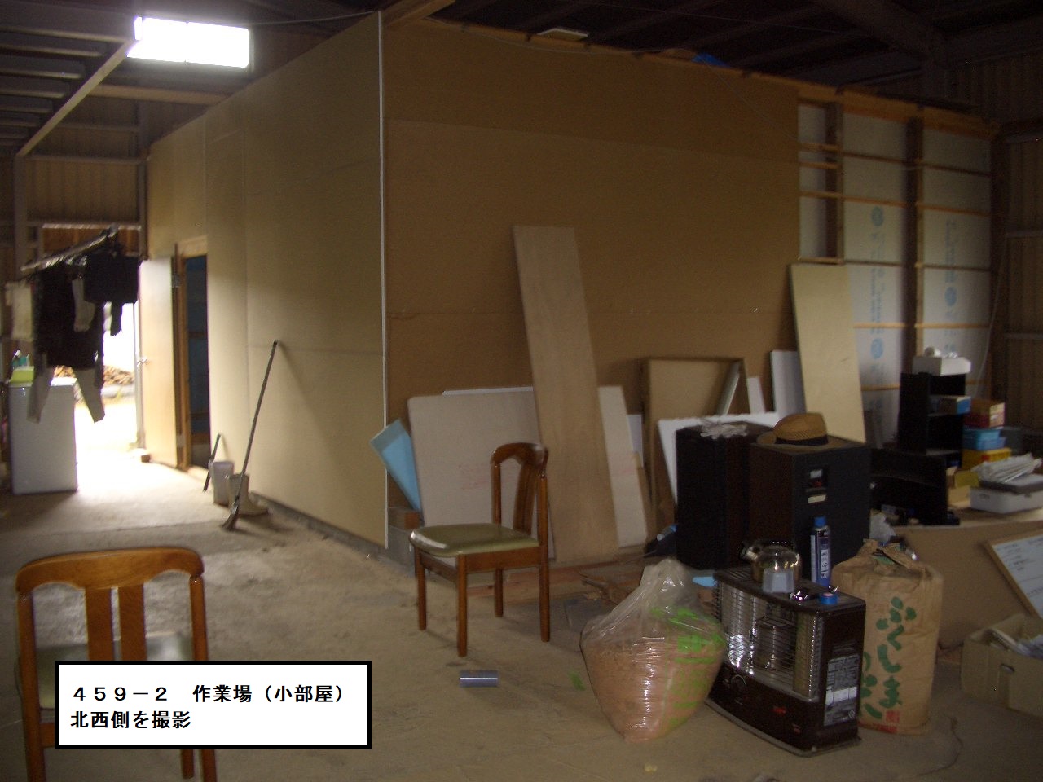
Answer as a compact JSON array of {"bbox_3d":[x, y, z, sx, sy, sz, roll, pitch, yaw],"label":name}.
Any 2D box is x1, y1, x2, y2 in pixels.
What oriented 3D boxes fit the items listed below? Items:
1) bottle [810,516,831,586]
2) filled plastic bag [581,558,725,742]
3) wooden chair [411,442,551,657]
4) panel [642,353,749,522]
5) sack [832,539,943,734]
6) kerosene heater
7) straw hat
[{"bbox_3d":[1.044,0.567,3.680,0.067,0.275,0.067,-2,4,-29],"label":"bottle"},{"bbox_3d":[0.450,0.837,3.615,0.480,0.570,0.450,0,4,7],"label":"filled plastic bag"},{"bbox_3d":[-0.180,0.658,4.572,0.460,0.810,0.460,-2,4,-30],"label":"wooden chair"},{"bbox_3d":[1.223,0.340,7.093,0.903,1.131,0.050,-2,-4,-33],"label":"panel"},{"bbox_3d":[1.242,0.815,3.651,0.210,0.607,0.340,-3,4,-34],"label":"sack"},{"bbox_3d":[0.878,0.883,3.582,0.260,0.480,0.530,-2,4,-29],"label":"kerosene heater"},{"bbox_3d":[1.331,0.193,5.000,0.410,0.145,0.360,1,4,15],"label":"straw hat"}]

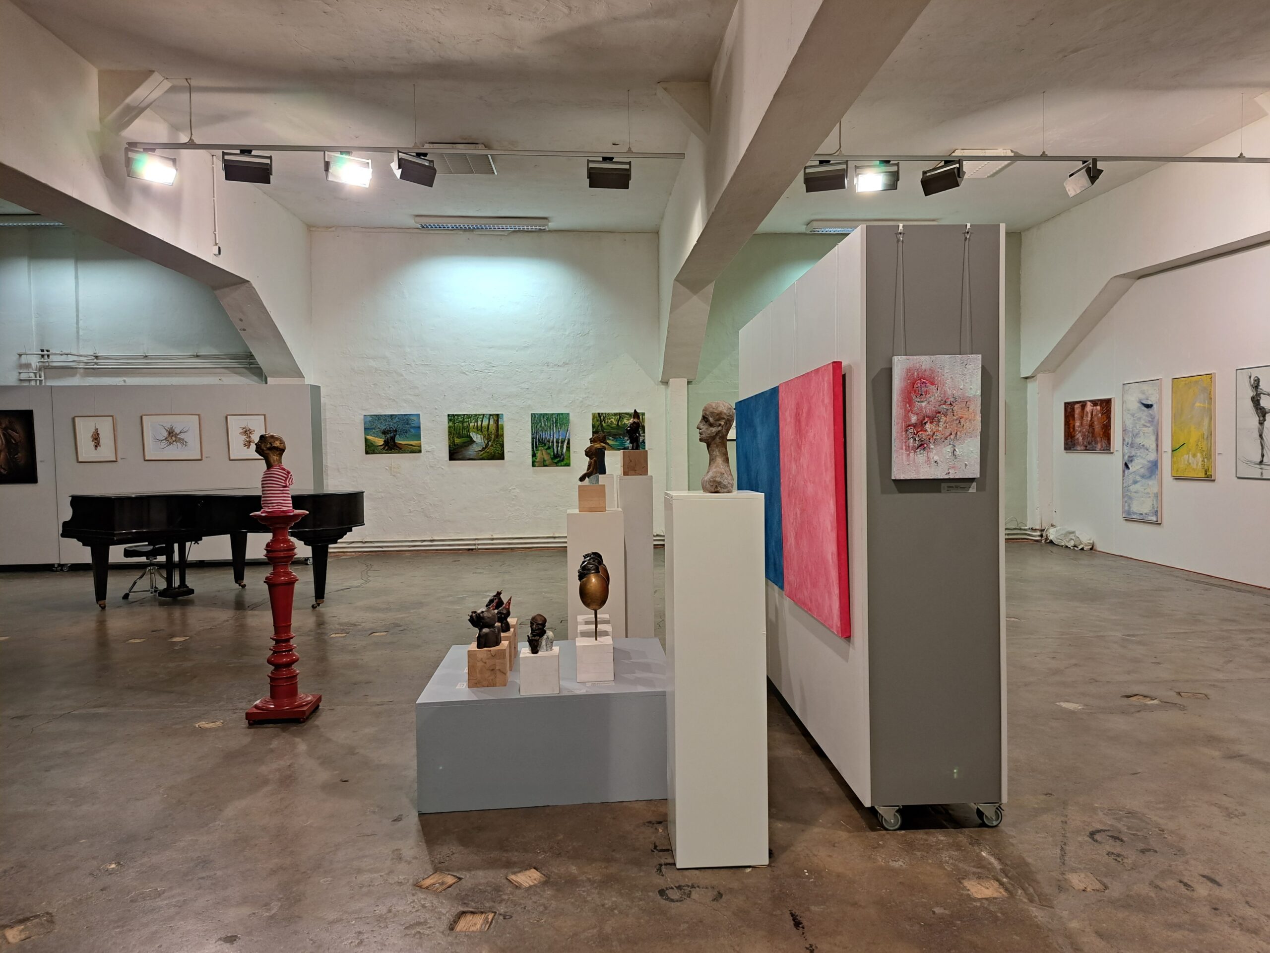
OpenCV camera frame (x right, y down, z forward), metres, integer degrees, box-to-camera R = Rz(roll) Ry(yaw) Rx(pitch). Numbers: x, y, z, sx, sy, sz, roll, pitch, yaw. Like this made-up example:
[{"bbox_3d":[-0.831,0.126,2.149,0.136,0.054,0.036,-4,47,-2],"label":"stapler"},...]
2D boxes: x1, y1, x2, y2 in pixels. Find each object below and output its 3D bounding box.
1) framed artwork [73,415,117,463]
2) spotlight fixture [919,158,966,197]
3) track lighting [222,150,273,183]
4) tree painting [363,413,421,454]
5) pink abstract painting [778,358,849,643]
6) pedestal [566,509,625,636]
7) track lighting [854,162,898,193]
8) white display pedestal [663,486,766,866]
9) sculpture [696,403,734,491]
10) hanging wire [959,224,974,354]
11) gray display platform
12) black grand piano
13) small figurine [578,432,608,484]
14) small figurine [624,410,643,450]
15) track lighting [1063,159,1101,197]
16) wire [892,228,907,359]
[{"bbox_3d":[-6.628,-0.457,10.810,0.500,0.585,0.030,-1,2,-4],"label":"framed artwork"},{"bbox_3d":[2.515,-2.446,7.213,0.155,0.195,0.335,-3,3,-39],"label":"spotlight fixture"},{"bbox_3d":[-3.217,-2.569,7.321,0.368,0.235,0.170,-1,2,-20],"label":"track lighting"},{"bbox_3d":[-3.080,-0.536,11.201,0.720,0.498,0.030,-1,4,-4],"label":"tree painting"},{"bbox_3d":[0.731,0.068,3.684,0.035,1.000,0.990,-1,2,-3],"label":"pink abstract painting"},{"bbox_3d":[-0.218,0.702,4.985,0.310,1.017,0.300,-1,2,-3],"label":"pedestal"},{"bbox_3d":[1.966,-2.443,7.180,0.335,0.195,0.155,-1,2,11],"label":"track lighting"},{"bbox_3d":[0.269,0.657,2.973,0.298,1.200,0.290,-1,2,-3],"label":"white display pedestal"},{"bbox_3d":[0.274,-0.099,2.988,0.124,0.300,0.115,-1,2,-3],"label":"sculpture"},{"bbox_3d":[1.132,-0.636,3.002,0.050,0.440,0.020,-1,2,-3],"label":"hanging wire"},{"bbox_3d":[-0.349,1.026,3.806,0.989,0.418,0.945,-1,2,-5],"label":"gray display platform"},{"bbox_3d":[-3.728,0.645,7.801,2.250,0.990,1.490,1,3,34],"label":"black grand piano"},{"bbox_3d":[-0.239,-0.104,5.000,0.160,0.297,0.130,-1,2,0],"label":"small figurine"},{"bbox_3d":[-0.007,-0.285,5.413,0.100,0.248,0.090,0,3,30],"label":"small figurine"},{"bbox_3d":[3.622,-2.408,7.112,0.140,0.200,0.360,-21,2,1],"label":"track lighting"},{"bbox_3d":[0.898,-0.632,2.992,0.050,0.440,0.020,-1,2,-3],"label":"wire"}]

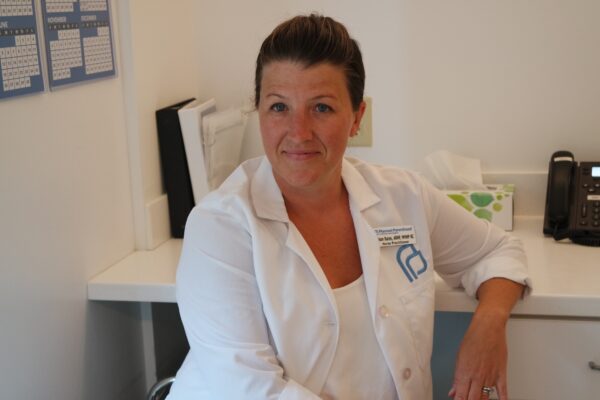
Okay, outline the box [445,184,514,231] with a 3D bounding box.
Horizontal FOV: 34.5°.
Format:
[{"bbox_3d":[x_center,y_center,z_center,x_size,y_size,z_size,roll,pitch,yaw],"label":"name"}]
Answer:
[{"bbox_3d":[0.372,0.015,2.215,0.233,0.085,0.115,1,11,12],"label":"box"}]

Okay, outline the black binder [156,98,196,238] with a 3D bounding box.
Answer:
[{"bbox_3d":[-0.250,-0.082,2.279,0.056,0.289,0.268,-4,10,13],"label":"black binder"}]

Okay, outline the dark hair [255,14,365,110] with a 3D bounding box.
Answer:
[{"bbox_3d":[0.019,-0.185,1.455,0.167,0.180,0.200,3,10,6],"label":"dark hair"}]

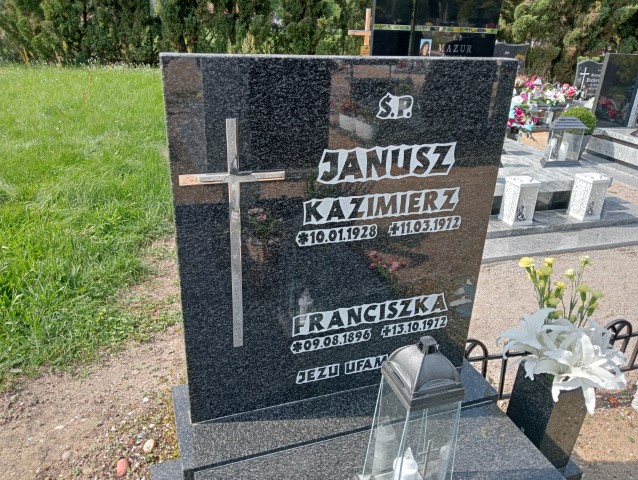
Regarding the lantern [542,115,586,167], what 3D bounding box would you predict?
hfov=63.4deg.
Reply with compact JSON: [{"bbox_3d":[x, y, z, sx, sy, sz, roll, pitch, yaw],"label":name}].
[{"bbox_3d":[1.696,-0.688,3.587,0.262,0.340,0.170,2,23,0],"label":"lantern"}]

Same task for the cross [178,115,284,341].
[{"bbox_3d":[-0.165,0.010,1.040,0.203,0.498,0.013,-6,24,-17],"label":"cross"}]

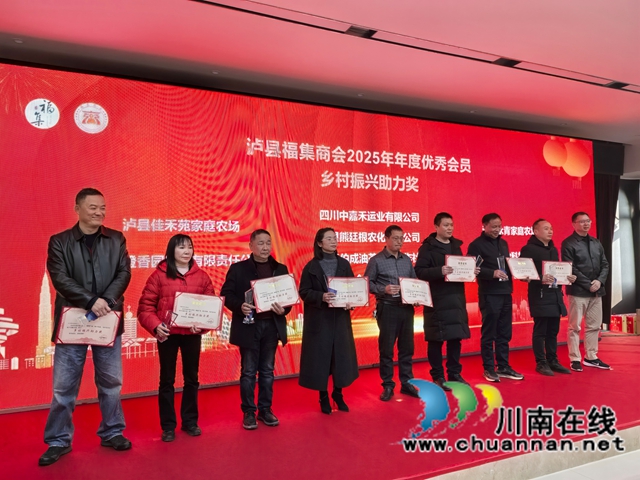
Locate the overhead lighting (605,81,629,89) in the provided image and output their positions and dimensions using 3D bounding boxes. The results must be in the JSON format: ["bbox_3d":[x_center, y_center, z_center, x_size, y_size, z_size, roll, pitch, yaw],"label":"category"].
[{"bbox_3d":[3.319,-1.741,5.566,0.270,0.050,0.120,0,-2,-26],"label":"overhead lighting"}]

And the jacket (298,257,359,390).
[{"bbox_3d":[0.068,0.707,4.406,0.550,1.120,0.385,0,-2,-23],"label":"jacket"}]

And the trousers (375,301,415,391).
[{"bbox_3d":[0.718,0.990,4.801,0.385,0.799,0.273,0,-2,-22],"label":"trousers"}]

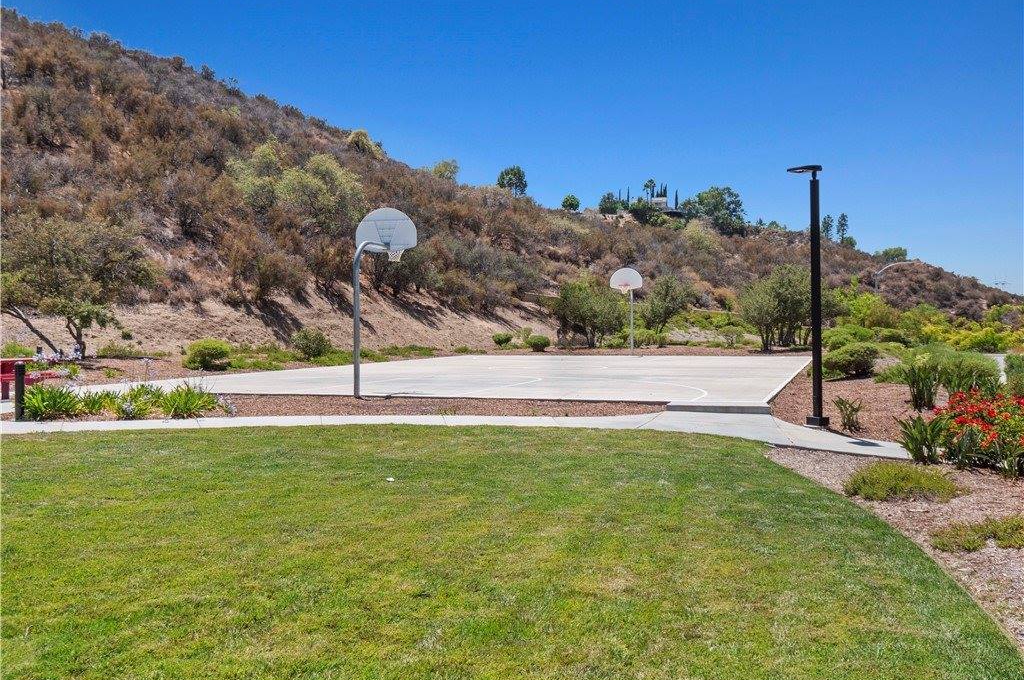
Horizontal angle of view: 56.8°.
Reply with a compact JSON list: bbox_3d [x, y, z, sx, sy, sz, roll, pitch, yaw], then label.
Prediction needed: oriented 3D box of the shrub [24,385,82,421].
[{"bbox_3d":[-7.589,1.030,15.600,0.950,0.590,0.850,-1,1,0],"label":"shrub"}]

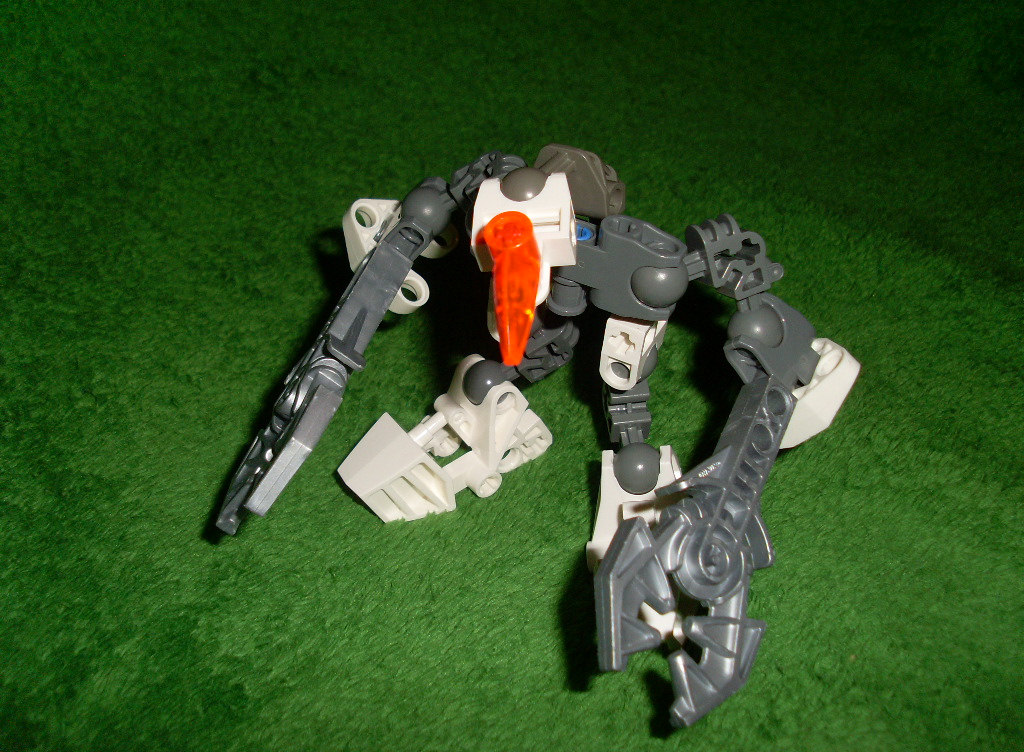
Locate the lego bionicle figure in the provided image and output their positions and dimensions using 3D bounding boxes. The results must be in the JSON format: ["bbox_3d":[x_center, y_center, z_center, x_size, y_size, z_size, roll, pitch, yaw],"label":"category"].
[{"bbox_3d":[0.007,-0.001,0.218,0.111,0.066,0.093,16,47,15],"label":"lego bionicle figure"}]

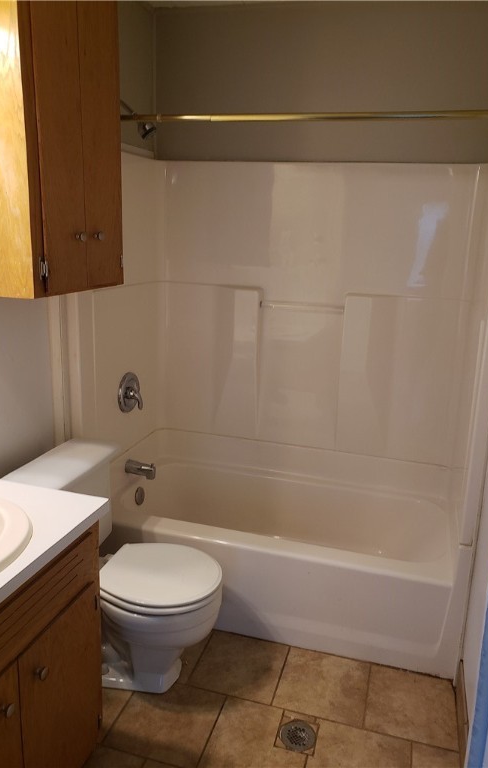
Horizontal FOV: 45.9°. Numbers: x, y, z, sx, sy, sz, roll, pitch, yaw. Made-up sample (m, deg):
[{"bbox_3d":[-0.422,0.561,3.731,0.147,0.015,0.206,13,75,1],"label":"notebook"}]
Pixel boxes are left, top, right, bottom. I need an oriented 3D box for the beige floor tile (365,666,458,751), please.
[{"bbox_3d":[0.572,1.100,1.969,0.296,0.010,0.309,6,15,15],"label":"beige floor tile"}]

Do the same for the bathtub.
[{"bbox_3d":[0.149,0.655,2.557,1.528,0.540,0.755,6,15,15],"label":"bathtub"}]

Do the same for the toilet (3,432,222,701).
[{"bbox_3d":[-0.433,0.665,2.027,0.720,0.740,0.475,6,15,15],"label":"toilet"}]

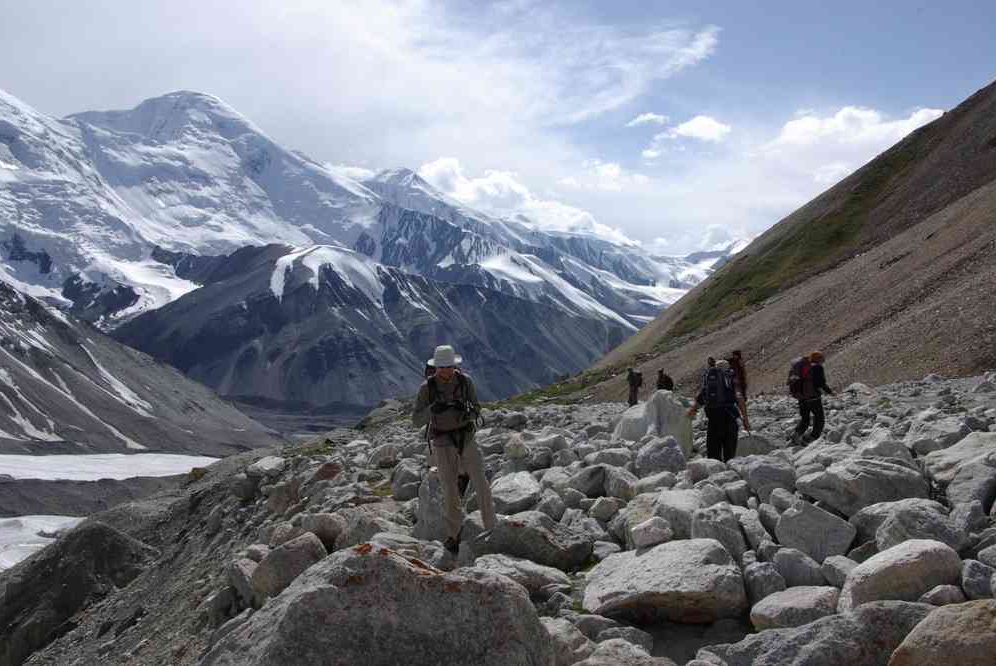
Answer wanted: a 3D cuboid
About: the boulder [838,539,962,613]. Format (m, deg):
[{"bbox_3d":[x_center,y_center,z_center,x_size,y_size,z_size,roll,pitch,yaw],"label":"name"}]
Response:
[{"bbox_3d":[2.905,1.764,6.650,0.850,0.496,0.595,0,-1,-20],"label":"boulder"}]

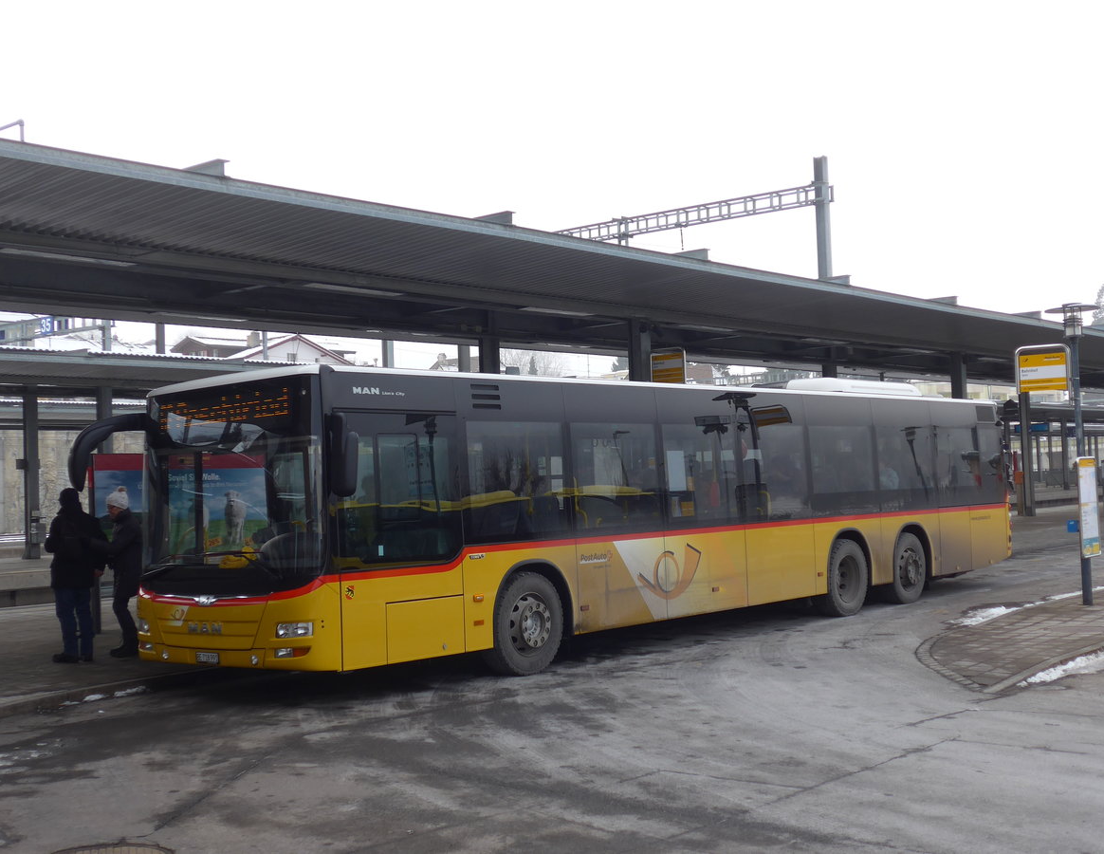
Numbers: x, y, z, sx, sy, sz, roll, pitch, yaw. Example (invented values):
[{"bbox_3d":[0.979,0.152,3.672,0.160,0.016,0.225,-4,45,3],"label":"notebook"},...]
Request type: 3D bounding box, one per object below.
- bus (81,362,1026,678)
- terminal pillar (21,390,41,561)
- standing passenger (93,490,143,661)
[{"bbox_3d":[1.454,0.858,17.249,2.640,3.020,13.770,-4,-3,40],"label":"bus"},{"bbox_3d":[-14.902,1.287,41.301,0.330,4.970,0.330,-4,-3,40],"label":"terminal pillar"},{"bbox_3d":[-4.485,1.486,14.987,0.500,1.735,0.480,-1,-2,-15],"label":"standing passenger"}]

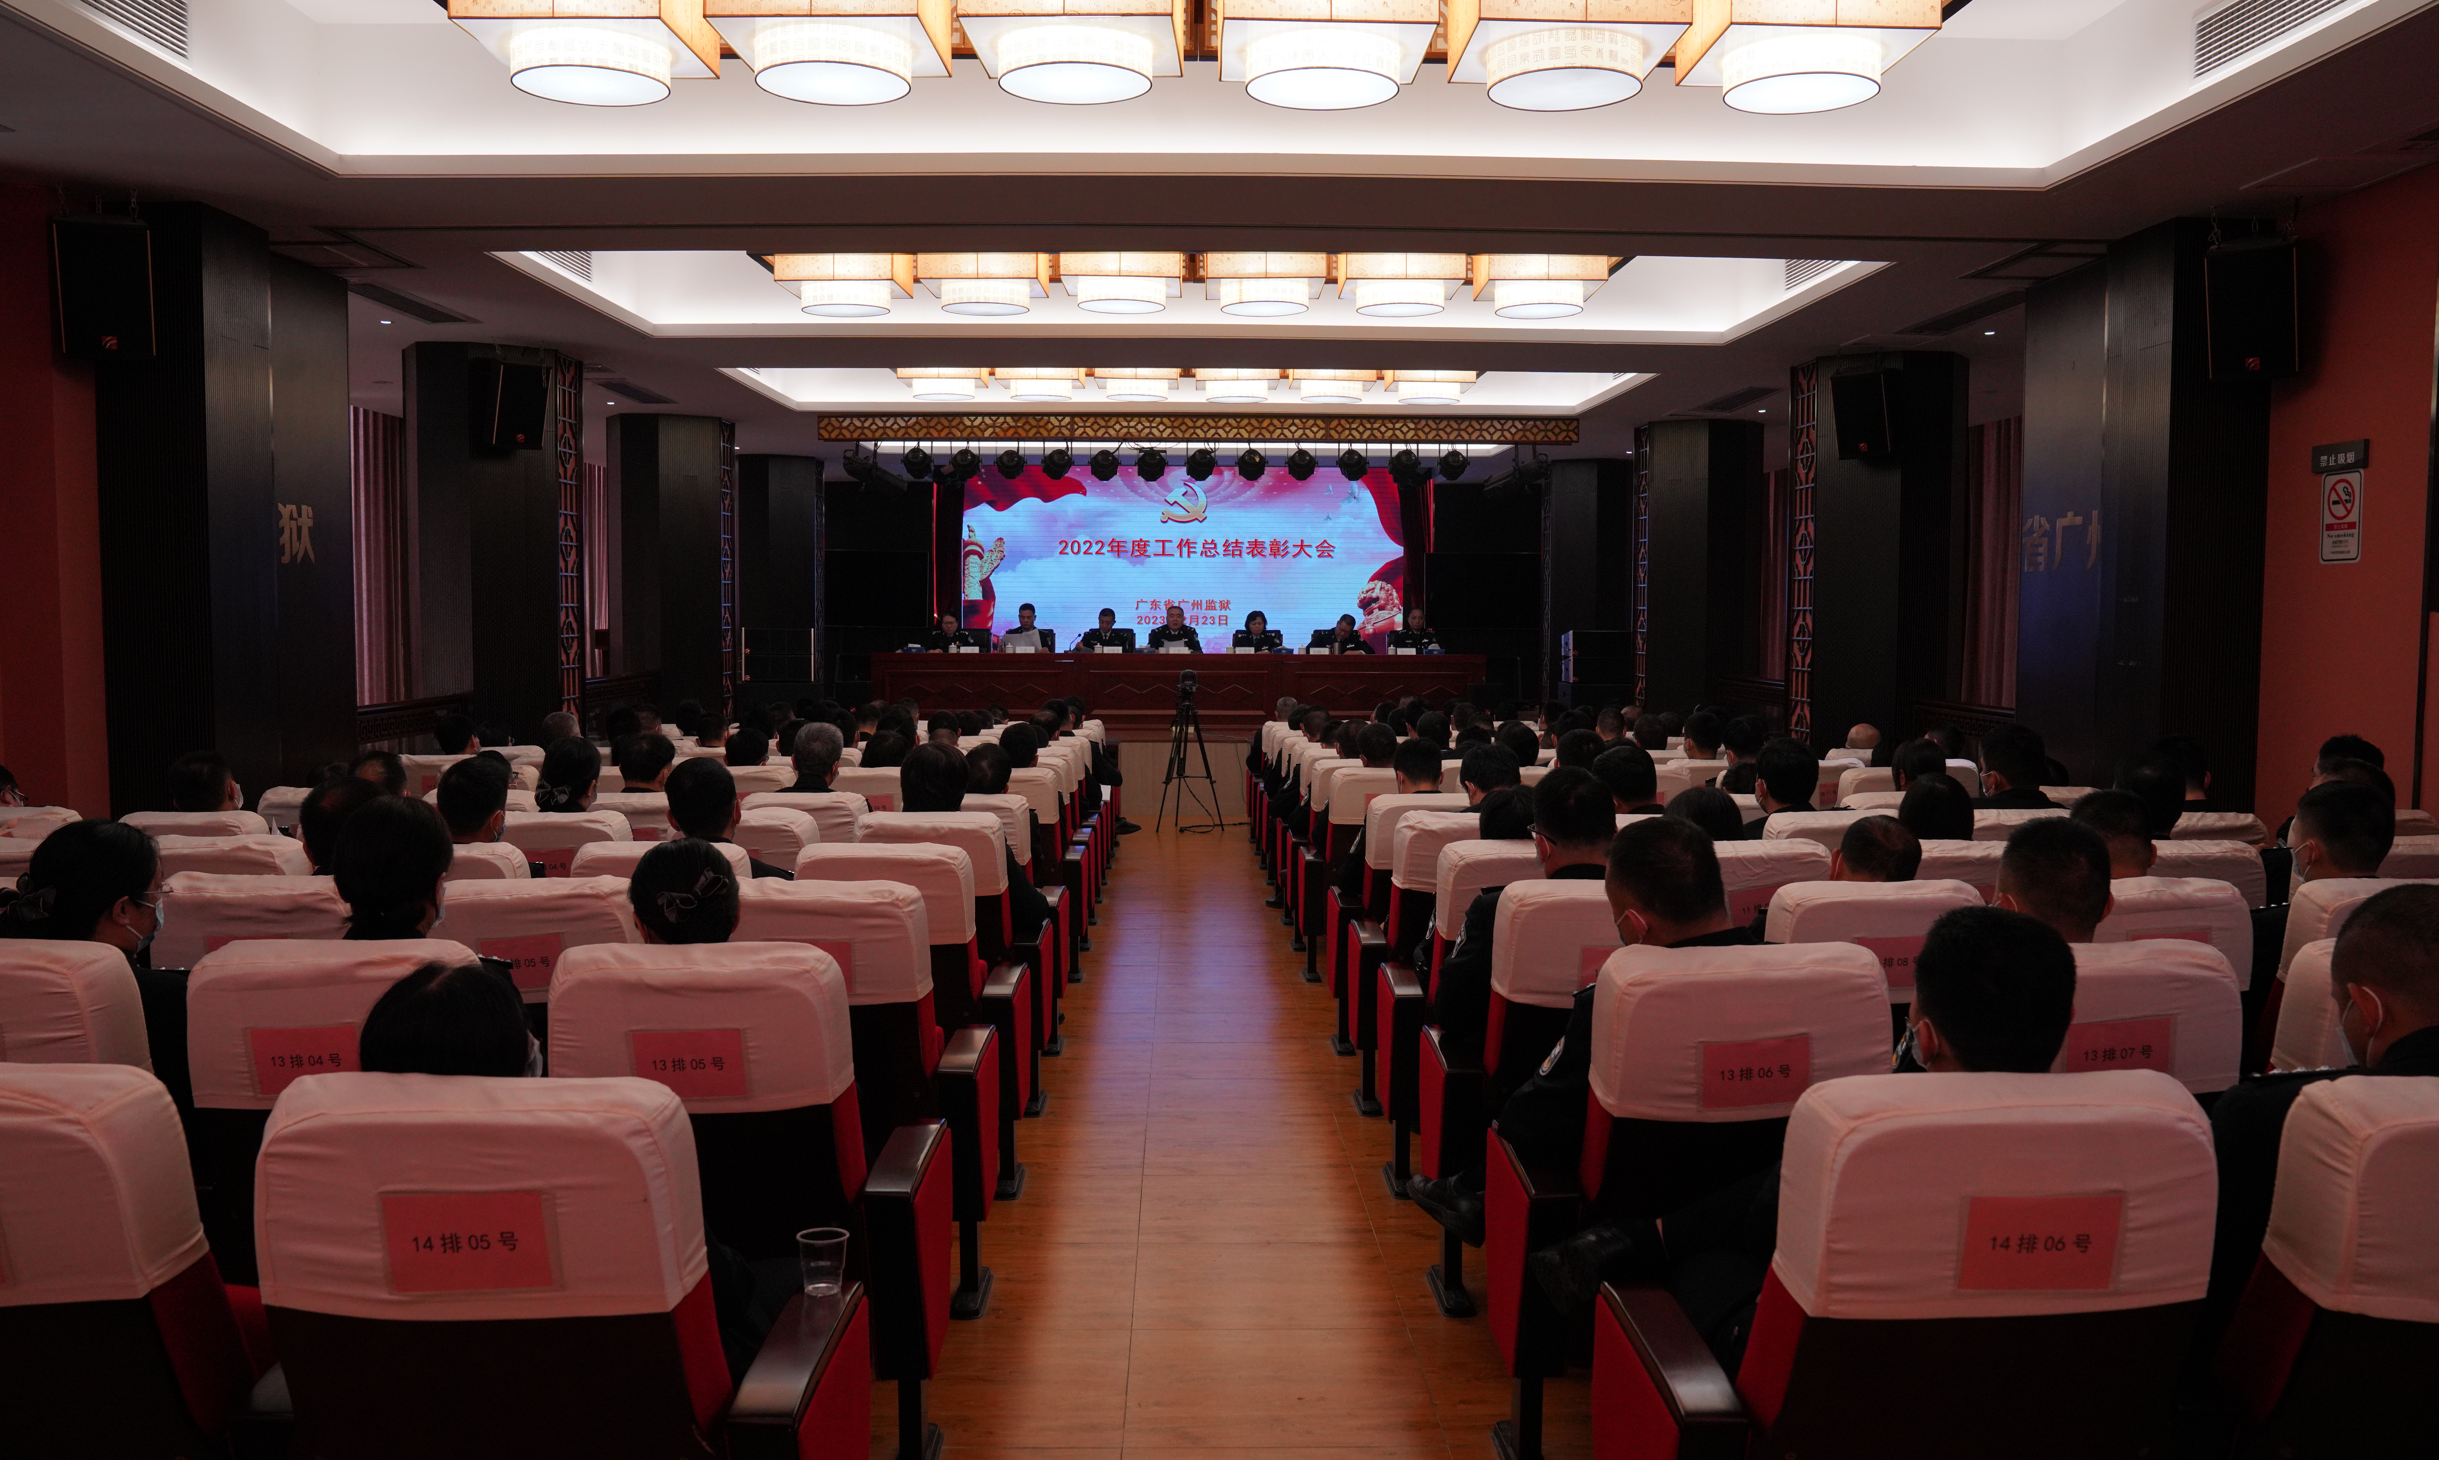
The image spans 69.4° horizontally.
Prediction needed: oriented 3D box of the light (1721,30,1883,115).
[{"bbox_3d":[1.941,-2.183,5.856,0.515,0.135,0.515,0,4,-1],"label":"light"}]

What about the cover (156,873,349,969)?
[{"bbox_3d":[-2.033,0.456,3.740,0.441,0.255,0.150,0,14,-1],"label":"cover"}]

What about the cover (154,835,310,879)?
[{"bbox_3d":[-2.649,0.425,4.644,0.441,0.255,0.150,0,14,-1],"label":"cover"}]

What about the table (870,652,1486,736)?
[{"bbox_3d":[-0.403,-0.384,17.810,6.127,0.770,0.600,0,4,-1],"label":"table"}]

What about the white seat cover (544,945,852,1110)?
[{"bbox_3d":[-0.808,0.465,2.775,0.440,0.240,0.155,0,12,2],"label":"white seat cover"}]

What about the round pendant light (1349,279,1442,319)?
[{"bbox_3d":[1.068,-2.527,10.356,0.523,0.127,0.523,0,4,-1],"label":"round pendant light"}]

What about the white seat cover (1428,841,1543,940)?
[{"bbox_3d":[0.813,0.428,4.654,0.465,0.260,0.150,0,12,-1],"label":"white seat cover"}]

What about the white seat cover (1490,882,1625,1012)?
[{"bbox_3d":[0.835,0.466,3.787,0.441,0.255,0.150,0,14,-1],"label":"white seat cover"}]

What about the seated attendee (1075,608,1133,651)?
[{"bbox_3d":[-1.173,-0.641,18.229,0.580,1.221,0.700,0,4,-1],"label":"seated attendee"}]

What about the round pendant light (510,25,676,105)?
[{"bbox_3d":[-1.844,-1.948,5.179,0.460,0.112,0.460,0,4,0],"label":"round pendant light"}]

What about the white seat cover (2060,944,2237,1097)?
[{"bbox_3d":[1.362,0.463,2.817,0.440,0.240,0.155,0,12,-4],"label":"white seat cover"}]

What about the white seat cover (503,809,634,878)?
[{"bbox_3d":[-2.124,0.389,5.600,0.465,0.255,0.185,0,4,-1],"label":"white seat cover"}]

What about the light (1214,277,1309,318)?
[{"bbox_3d":[0.243,-2.239,9.146,0.460,0.112,0.460,0,4,-1],"label":"light"}]

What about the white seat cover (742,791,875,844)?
[{"bbox_3d":[-1.496,0.361,6.381,0.465,0.260,0.150,0,12,-1],"label":"white seat cover"}]

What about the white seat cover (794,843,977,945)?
[{"bbox_3d":[-0.856,0.420,4.534,0.440,0.240,0.155,0,12,2],"label":"white seat cover"}]

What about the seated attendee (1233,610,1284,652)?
[{"bbox_3d":[0.398,-0.611,18.516,0.520,1.260,0.700,0,4,-1],"label":"seated attendee"}]

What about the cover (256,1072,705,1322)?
[{"bbox_3d":[-0.854,0.528,2.062,0.465,0.260,0.150,0,12,-1],"label":"cover"}]

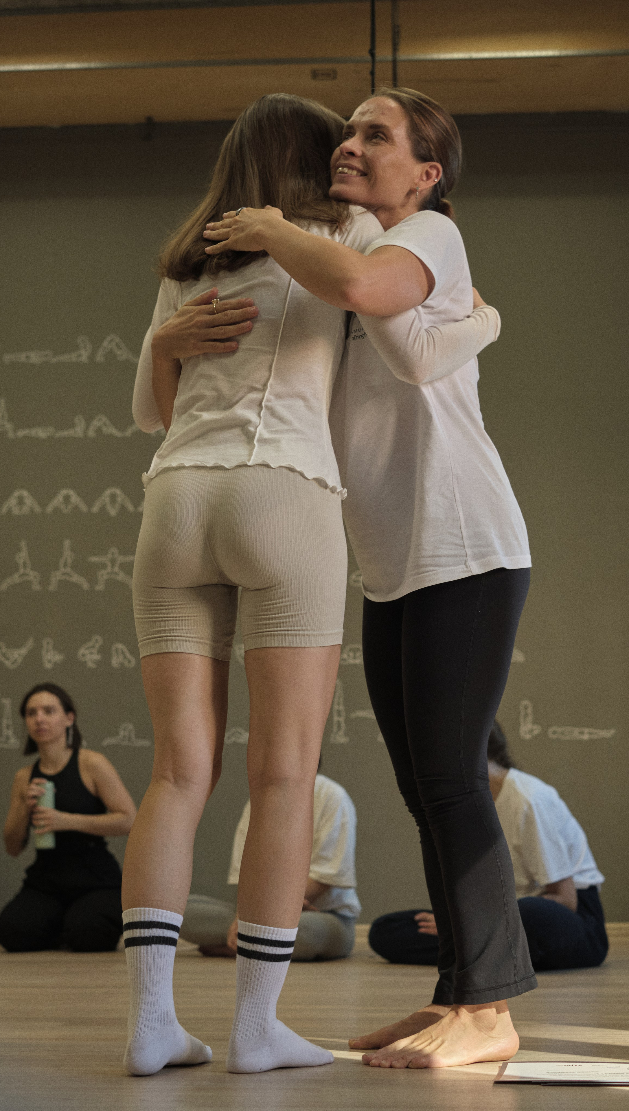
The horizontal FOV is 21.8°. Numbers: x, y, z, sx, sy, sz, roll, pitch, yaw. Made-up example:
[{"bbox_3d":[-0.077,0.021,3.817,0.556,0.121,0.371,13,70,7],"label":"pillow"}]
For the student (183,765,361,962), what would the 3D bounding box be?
[{"bbox_3d":[-0.114,0.906,5.324,0.620,0.780,0.570,-7,-12,33],"label":"student"}]

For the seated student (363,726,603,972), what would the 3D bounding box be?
[{"bbox_3d":[0.521,0.840,4.847,0.630,0.730,0.630,6,-12,-31],"label":"seated student"}]

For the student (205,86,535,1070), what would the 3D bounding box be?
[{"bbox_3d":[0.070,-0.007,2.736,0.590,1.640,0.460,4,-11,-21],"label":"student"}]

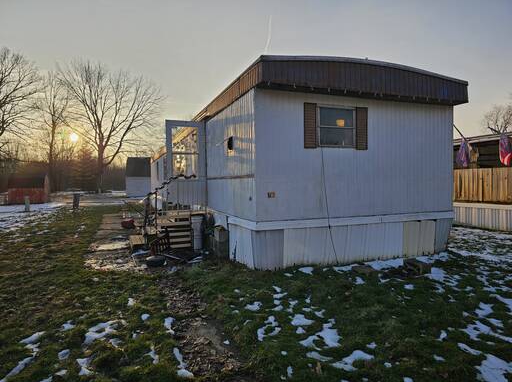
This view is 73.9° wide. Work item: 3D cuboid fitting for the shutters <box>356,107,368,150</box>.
[{"bbox_3d":[1.893,-1.096,6.032,0.258,0.745,0.050,-1,2,-22],"label":"shutters"}]

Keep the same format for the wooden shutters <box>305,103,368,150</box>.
[{"bbox_3d":[1.400,-1.085,5.851,1.302,0.745,0.081,-1,2,-22],"label":"wooden shutters"}]

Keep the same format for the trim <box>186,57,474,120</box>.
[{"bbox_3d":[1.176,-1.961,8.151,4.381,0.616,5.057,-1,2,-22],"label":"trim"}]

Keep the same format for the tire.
[{"bbox_3d":[-1.732,1.204,5.876,0.363,0.101,0.363,-1,2,-22],"label":"tire"}]

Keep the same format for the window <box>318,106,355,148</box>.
[{"bbox_3d":[1.393,-1.089,5.854,0.797,0.702,0.091,-1,2,-22],"label":"window"}]

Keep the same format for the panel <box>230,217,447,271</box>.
[{"bbox_3d":[1.752,0.886,6.853,4.401,0.636,1.474,-1,2,-22],"label":"panel"}]

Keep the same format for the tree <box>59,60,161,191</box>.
[{"bbox_3d":[-19.053,-8.403,43.762,12.800,17.070,11.870,-1,2,0],"label":"tree"}]

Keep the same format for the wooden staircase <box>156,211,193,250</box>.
[{"bbox_3d":[-1.800,0.848,7.435,0.646,0.767,0.757,-1,2,-22],"label":"wooden staircase"}]

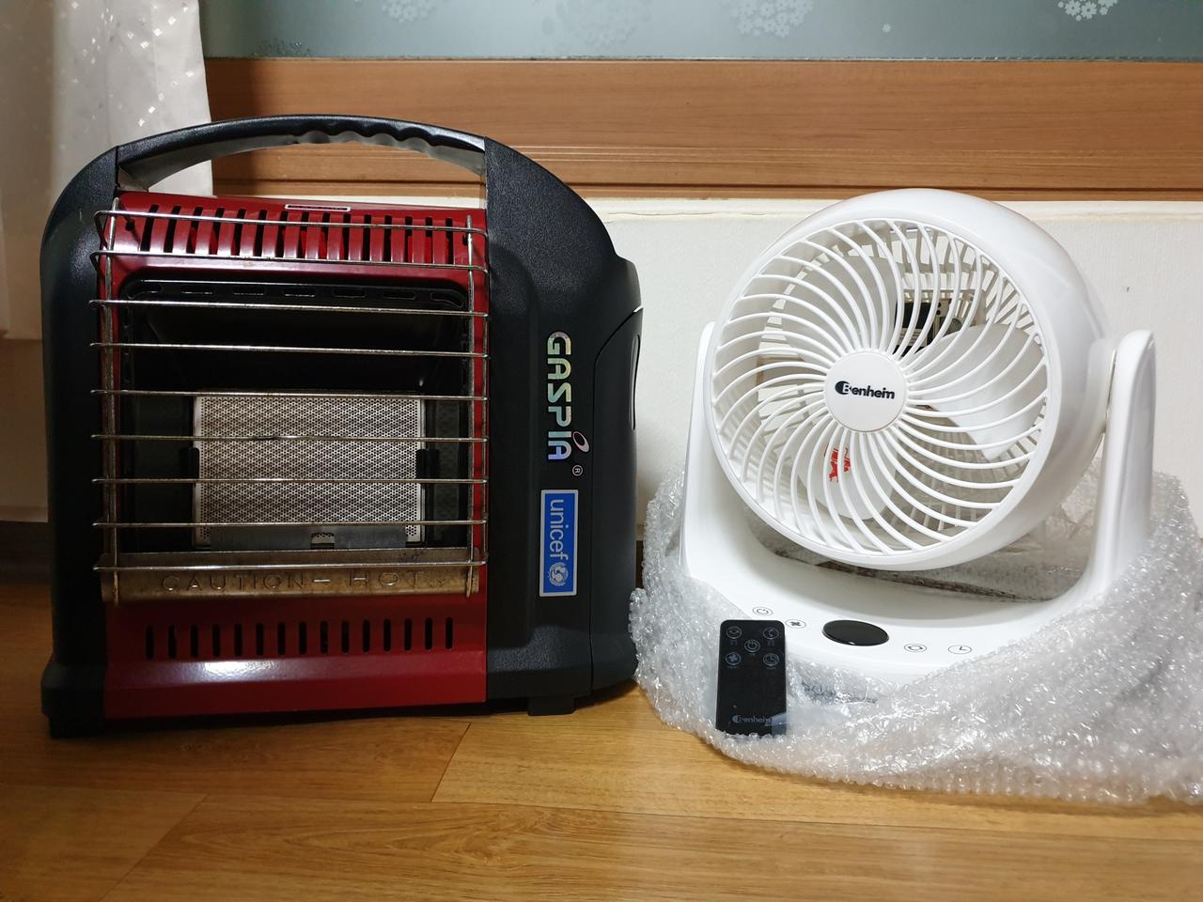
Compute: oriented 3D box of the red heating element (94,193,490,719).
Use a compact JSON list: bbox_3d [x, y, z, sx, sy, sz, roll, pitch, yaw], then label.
[{"bbox_3d":[-0.173,-0.001,0.529,0.212,0.297,0.075,0,5,-10],"label":"red heating element"}]

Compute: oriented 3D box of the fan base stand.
[{"bbox_3d":[0.198,0.030,0.649,0.312,0.238,0.235,8,9,29],"label":"fan base stand"}]

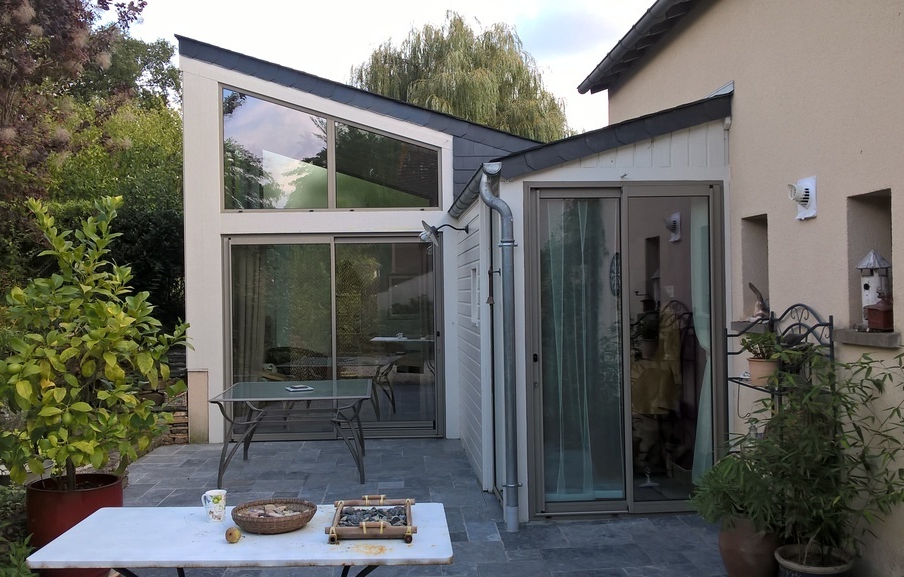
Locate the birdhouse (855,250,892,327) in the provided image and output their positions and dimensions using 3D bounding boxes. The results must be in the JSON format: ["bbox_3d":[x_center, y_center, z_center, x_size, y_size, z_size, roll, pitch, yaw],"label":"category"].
[{"bbox_3d":[2.066,0.008,3.971,0.160,0.380,0.160,-1,0,-28],"label":"birdhouse"}]

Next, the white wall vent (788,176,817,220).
[{"bbox_3d":[1.939,-0.507,4.557,0.100,0.228,0.201,-1,0,-4],"label":"white wall vent"}]

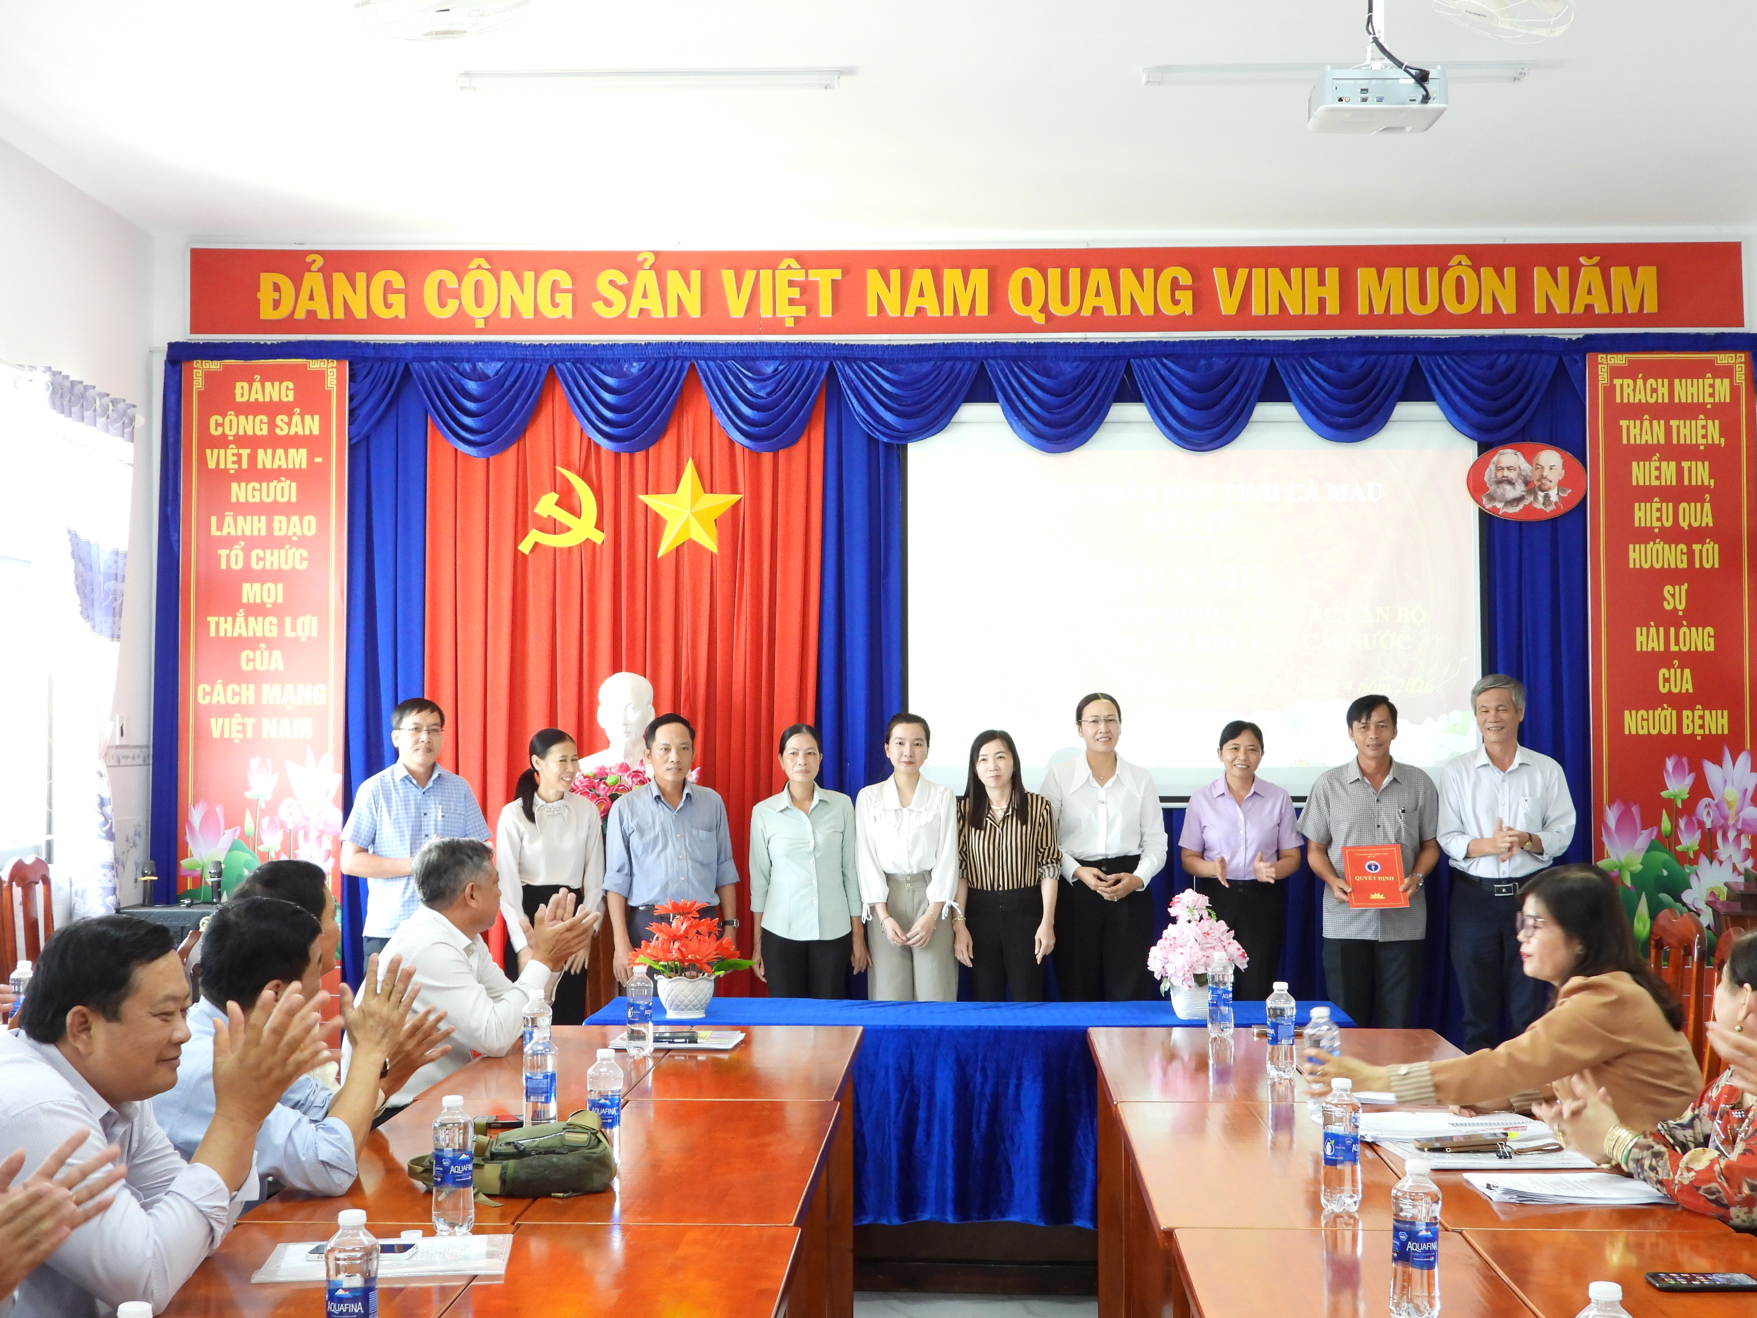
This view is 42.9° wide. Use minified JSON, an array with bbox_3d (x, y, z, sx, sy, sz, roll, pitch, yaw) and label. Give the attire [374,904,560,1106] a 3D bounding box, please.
[{"bbox_3d":[-1.055,0.918,5.589,0.480,0.607,0.480,0,-2,-12],"label":"attire"}]

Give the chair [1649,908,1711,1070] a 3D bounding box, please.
[{"bbox_3d":[1.674,1.154,5.400,0.500,1.094,0.420,0,-2,3],"label":"chair"}]

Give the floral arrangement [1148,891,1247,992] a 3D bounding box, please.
[{"bbox_3d":[0.888,0.802,6.215,0.280,0.325,0.270,0,-2,3],"label":"floral arrangement"}]

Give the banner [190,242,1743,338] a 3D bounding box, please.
[{"bbox_3d":[0.347,-1.574,9.502,6.600,0.380,0.050,0,-2,1],"label":"banner"}]

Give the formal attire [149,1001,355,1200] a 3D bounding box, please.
[{"bbox_3d":[-1.135,0.890,4.010,0.440,0.552,0.480,1,-2,-19],"label":"formal attire"}]

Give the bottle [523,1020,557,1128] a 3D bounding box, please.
[{"bbox_3d":[-0.663,0.820,4.370,0.065,0.217,0.065,0,-2,3],"label":"bottle"}]

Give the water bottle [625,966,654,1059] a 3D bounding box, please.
[{"bbox_3d":[-0.560,0.828,5.243,0.065,0.211,0.065,0,-2,1],"label":"water bottle"}]

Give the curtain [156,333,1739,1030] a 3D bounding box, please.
[{"bbox_3d":[0.326,0.213,9.373,6.740,3.120,0.220,0,-2,1],"label":"curtain"}]

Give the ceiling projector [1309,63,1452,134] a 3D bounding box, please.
[{"bbox_3d":[1.249,-1.399,5.607,0.310,0.100,0.250,0,-2,3],"label":"ceiling projector"}]

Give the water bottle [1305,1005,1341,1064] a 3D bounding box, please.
[{"bbox_3d":[0.851,0.774,4.267,0.065,0.211,0.065,-3,-2,1],"label":"water bottle"}]

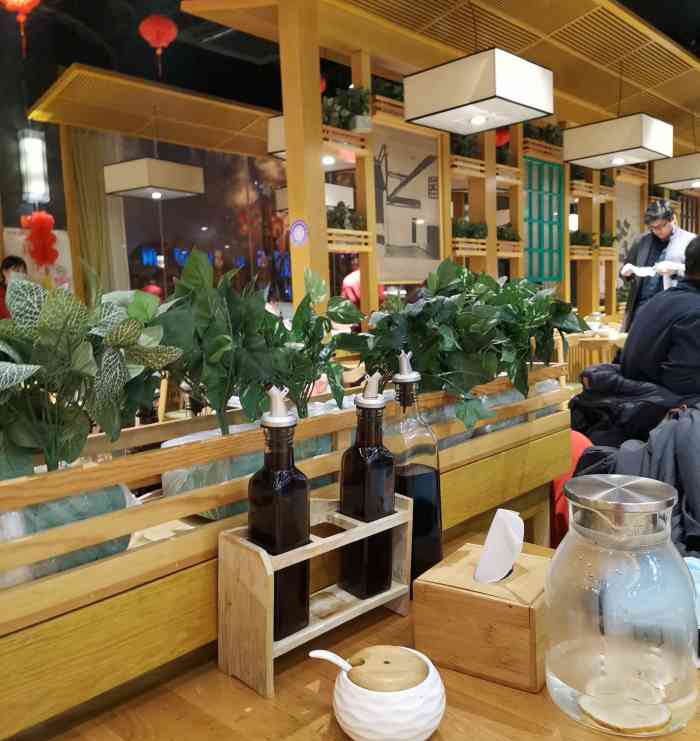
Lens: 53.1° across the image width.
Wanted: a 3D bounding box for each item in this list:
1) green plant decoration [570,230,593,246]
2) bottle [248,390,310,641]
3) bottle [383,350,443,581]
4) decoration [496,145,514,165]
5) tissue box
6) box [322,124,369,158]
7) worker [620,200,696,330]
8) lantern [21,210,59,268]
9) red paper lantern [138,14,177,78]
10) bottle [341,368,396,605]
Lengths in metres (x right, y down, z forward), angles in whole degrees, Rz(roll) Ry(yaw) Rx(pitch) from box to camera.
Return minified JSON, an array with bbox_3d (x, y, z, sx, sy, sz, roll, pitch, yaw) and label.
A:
[{"bbox_3d":[1.718,-0.965,5.200,0.150,0.150,0.290,3,8,44],"label":"green plant decoration"},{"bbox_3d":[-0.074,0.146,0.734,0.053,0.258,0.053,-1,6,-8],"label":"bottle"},{"bbox_3d":[0.079,0.136,0.942,0.066,0.326,0.066,-6,7,-36],"label":"bottle"},{"bbox_3d":[1.331,-1.920,6.337,0.180,0.185,0.330,4,9,43],"label":"decoration"},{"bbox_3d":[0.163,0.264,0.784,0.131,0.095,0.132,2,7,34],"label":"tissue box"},{"bbox_3d":[-0.097,-1.565,4.833,0.180,0.166,0.410,4,9,43],"label":"box"},{"bbox_3d":[2.101,-0.247,4.731,0.520,1.680,0.420,1,7,31],"label":"worker"},{"bbox_3d":[-2.392,-1.009,5.400,0.270,0.430,0.270,-2,6,0],"label":"lantern"},{"bbox_3d":[-1.589,-2.681,5.800,0.310,0.500,0.310,-2,6,0],"label":"red paper lantern"},{"bbox_3d":[0.022,0.130,0.810,0.049,0.253,0.049,6,10,43],"label":"bottle"}]

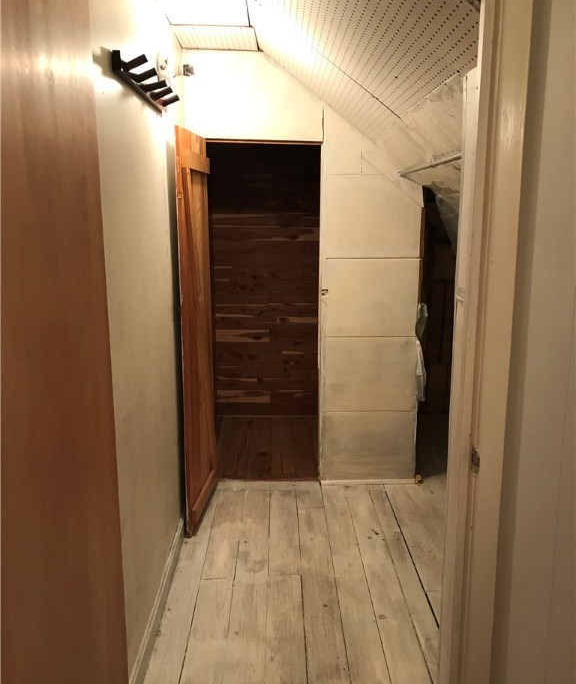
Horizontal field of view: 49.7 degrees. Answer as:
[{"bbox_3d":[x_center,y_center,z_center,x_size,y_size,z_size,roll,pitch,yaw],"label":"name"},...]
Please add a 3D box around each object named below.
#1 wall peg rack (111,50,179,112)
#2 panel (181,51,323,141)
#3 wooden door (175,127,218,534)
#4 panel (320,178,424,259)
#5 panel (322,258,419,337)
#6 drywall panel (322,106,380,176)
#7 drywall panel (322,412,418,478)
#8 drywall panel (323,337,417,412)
[{"bbox_3d":[-0.443,-0.844,2.046,0.098,0.070,0.650,0,12,-1],"label":"wall peg rack"},{"bbox_3d":[-0.171,-1.190,3.009,0.677,0.411,0.016,0,12,-1],"label":"panel"},{"bbox_3d":[-0.421,-0.043,2.941,0.037,1.789,0.570,1,12,4],"label":"wooden door"},{"bbox_3d":[0.419,-0.624,3.134,0.493,0.405,0.016,0,12,-1],"label":"panel"},{"bbox_3d":[0.423,-0.229,3.215,0.496,0.403,0.016,0,12,-1],"label":"panel"},{"bbox_3d":[0.311,-0.984,3.059,0.285,0.331,0.016,0,12,-1],"label":"drywall panel"},{"bbox_3d":[0.438,0.560,3.376,0.518,0.387,0.016,0,12,-1],"label":"drywall panel"},{"bbox_3d":[0.429,0.170,3.296,0.503,0.410,0.016,0,12,-1],"label":"drywall panel"}]

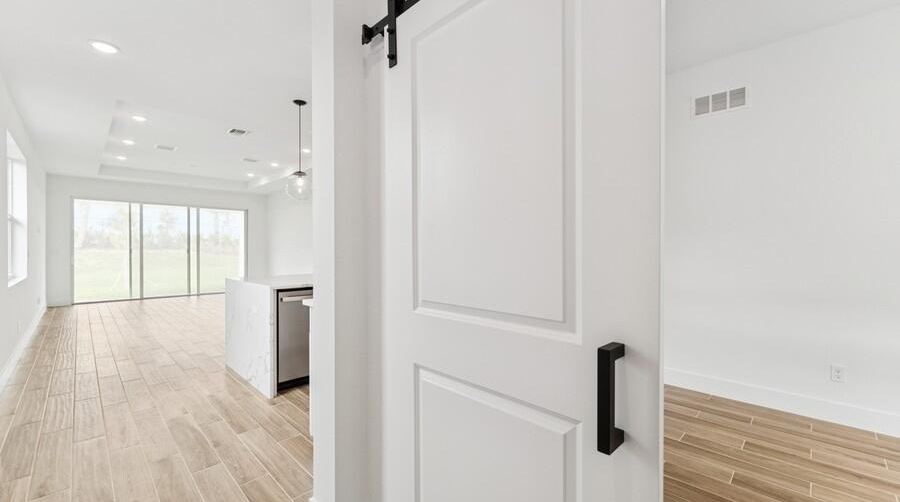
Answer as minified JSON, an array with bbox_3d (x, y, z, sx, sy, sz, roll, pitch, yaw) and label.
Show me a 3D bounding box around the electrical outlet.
[{"bbox_3d":[2.798,0.884,2.519,0.073,0.119,0.009,0,0,43],"label":"electrical outlet"}]

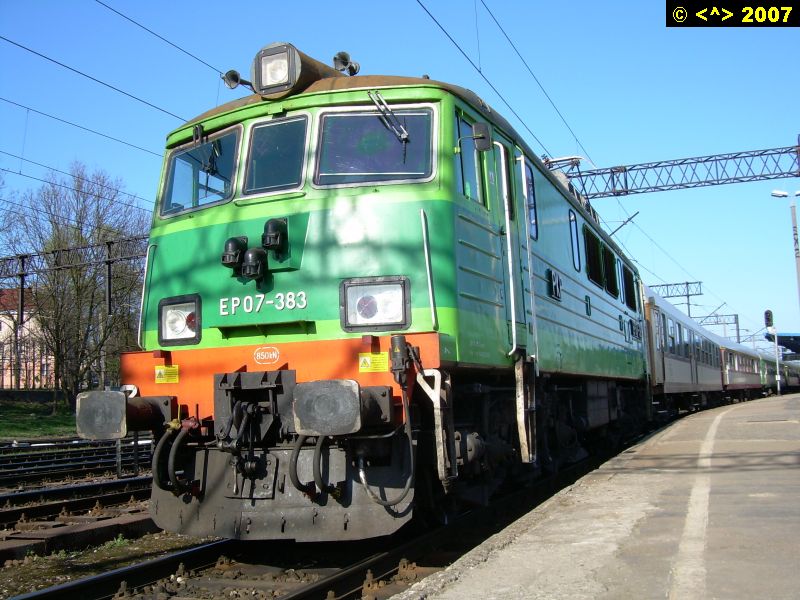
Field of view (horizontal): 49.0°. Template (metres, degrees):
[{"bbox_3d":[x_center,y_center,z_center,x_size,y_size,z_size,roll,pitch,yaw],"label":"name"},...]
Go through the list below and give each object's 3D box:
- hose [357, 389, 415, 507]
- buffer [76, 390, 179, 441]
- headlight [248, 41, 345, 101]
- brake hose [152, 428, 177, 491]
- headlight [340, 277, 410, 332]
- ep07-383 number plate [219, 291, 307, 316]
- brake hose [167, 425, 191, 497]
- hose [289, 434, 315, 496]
[{"bbox_3d":[-0.092,1.001,5.994,0.410,0.790,0.150,-4,-7,22],"label":"hose"},{"bbox_3d":[-1.952,0.834,6.393,0.450,0.335,0.640,-4,-7,22],"label":"buffer"},{"bbox_3d":[-0.843,-1.789,7.316,0.460,0.470,0.740,-4,-7,22],"label":"headlight"},{"bbox_3d":[-1.705,1.165,6.329,0.070,0.450,0.260,-4,-7,22],"label":"brake hose"},{"bbox_3d":[-0.176,0.033,6.351,0.515,0.400,0.090,-2,-7,7],"label":"headlight"},{"bbox_3d":[-1.022,0.031,6.514,0.740,0.130,0.025,-4,-7,22],"label":"ep07-383 number plate"},{"bbox_3d":[-1.570,1.154,6.249,0.070,0.490,0.280,-4,-7,22],"label":"brake hose"},{"bbox_3d":[-0.661,1.091,5.889,0.070,0.480,0.290,-4,-7,22],"label":"hose"}]

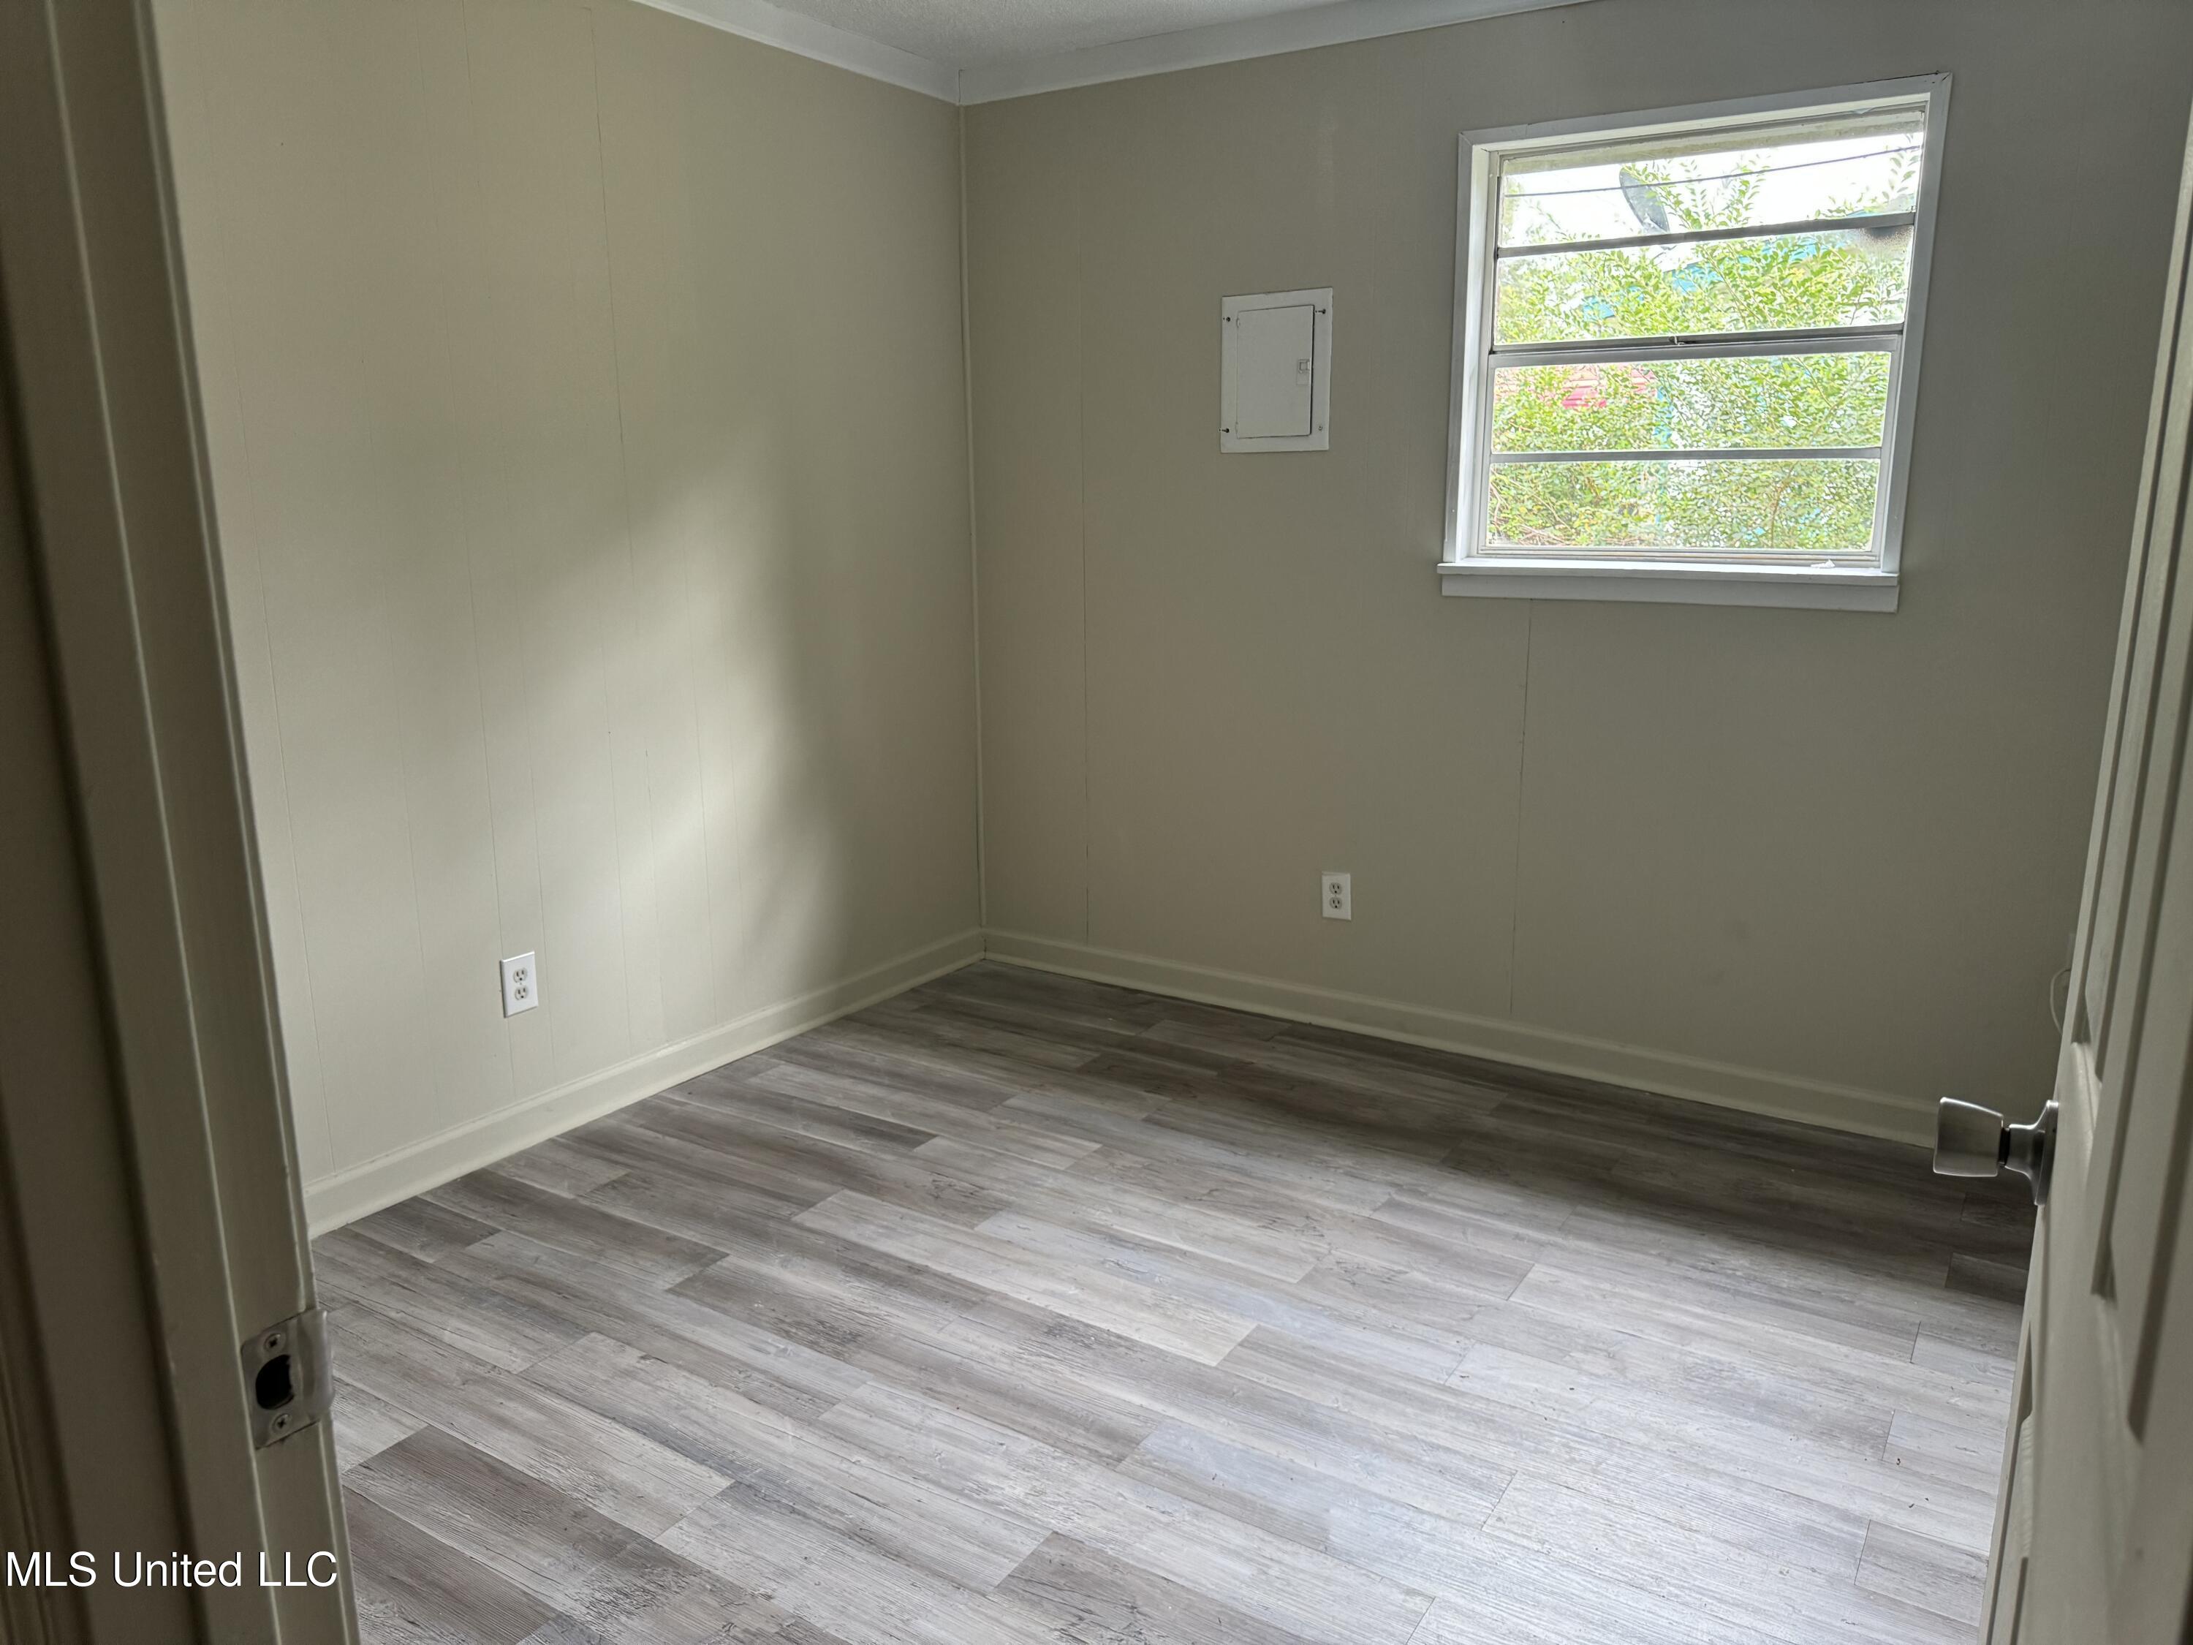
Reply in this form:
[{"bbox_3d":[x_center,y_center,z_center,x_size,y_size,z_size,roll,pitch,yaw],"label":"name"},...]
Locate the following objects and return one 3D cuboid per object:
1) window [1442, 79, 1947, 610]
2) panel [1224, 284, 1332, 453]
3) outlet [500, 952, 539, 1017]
[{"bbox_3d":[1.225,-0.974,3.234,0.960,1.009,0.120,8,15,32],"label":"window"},{"bbox_3d":[0.436,-1.089,3.688,0.296,0.374,0.020,8,15,32],"label":"panel"},{"bbox_3d":[-1.199,0.338,3.164,0.007,0.120,0.078,8,15,32],"label":"outlet"}]

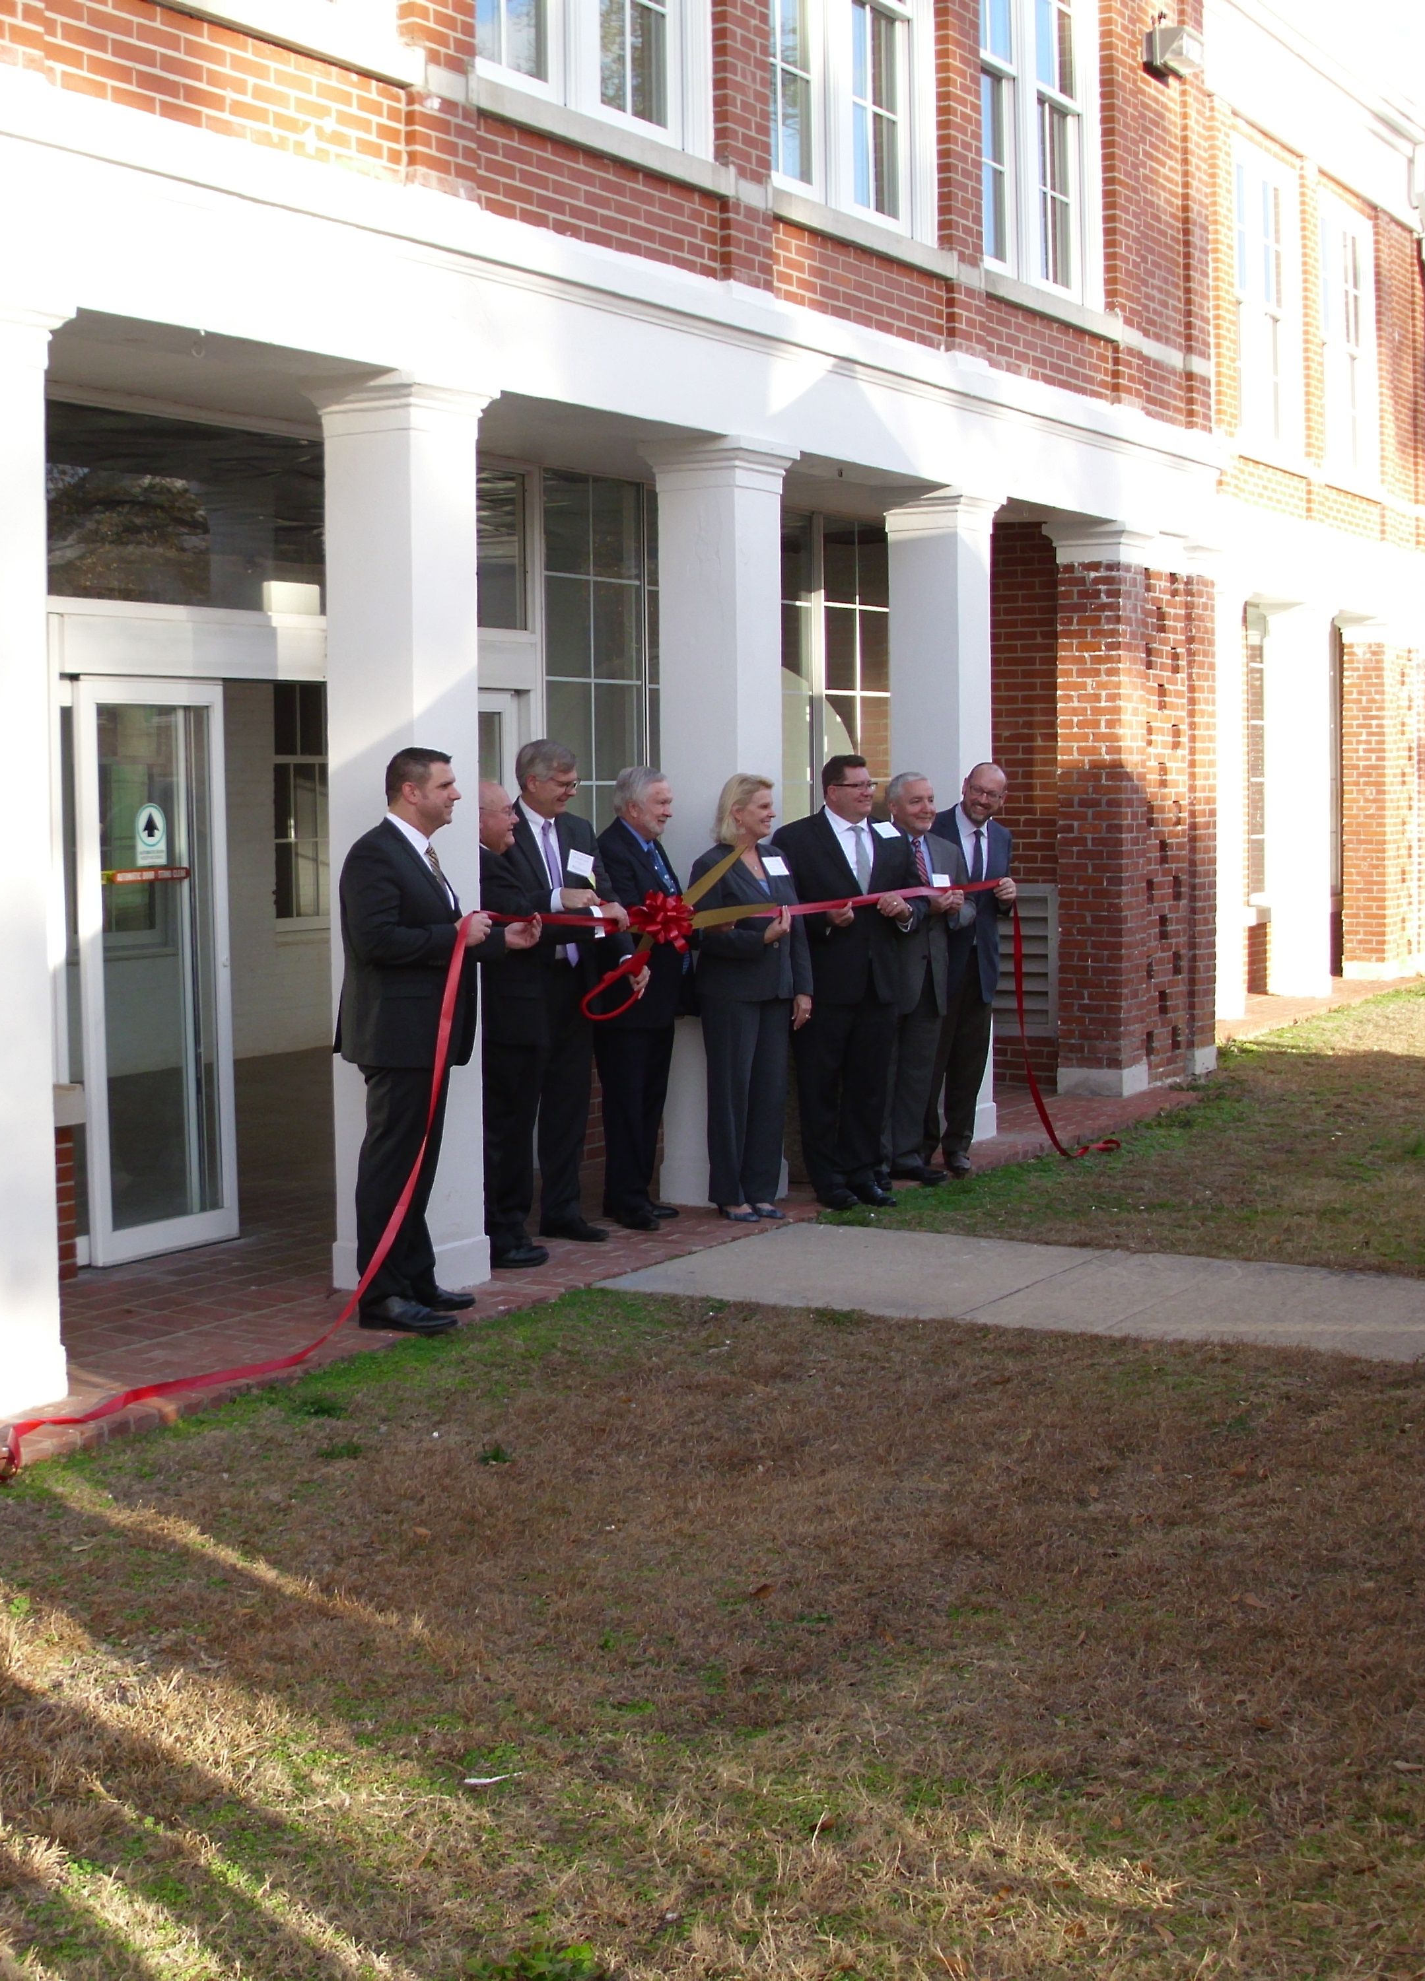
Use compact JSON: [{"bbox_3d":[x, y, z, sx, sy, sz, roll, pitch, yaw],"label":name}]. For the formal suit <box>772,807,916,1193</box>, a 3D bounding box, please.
[{"bbox_3d":[0.537,0.035,11.619,0.370,1.560,0.570,4,6,45],"label":"formal suit"}]

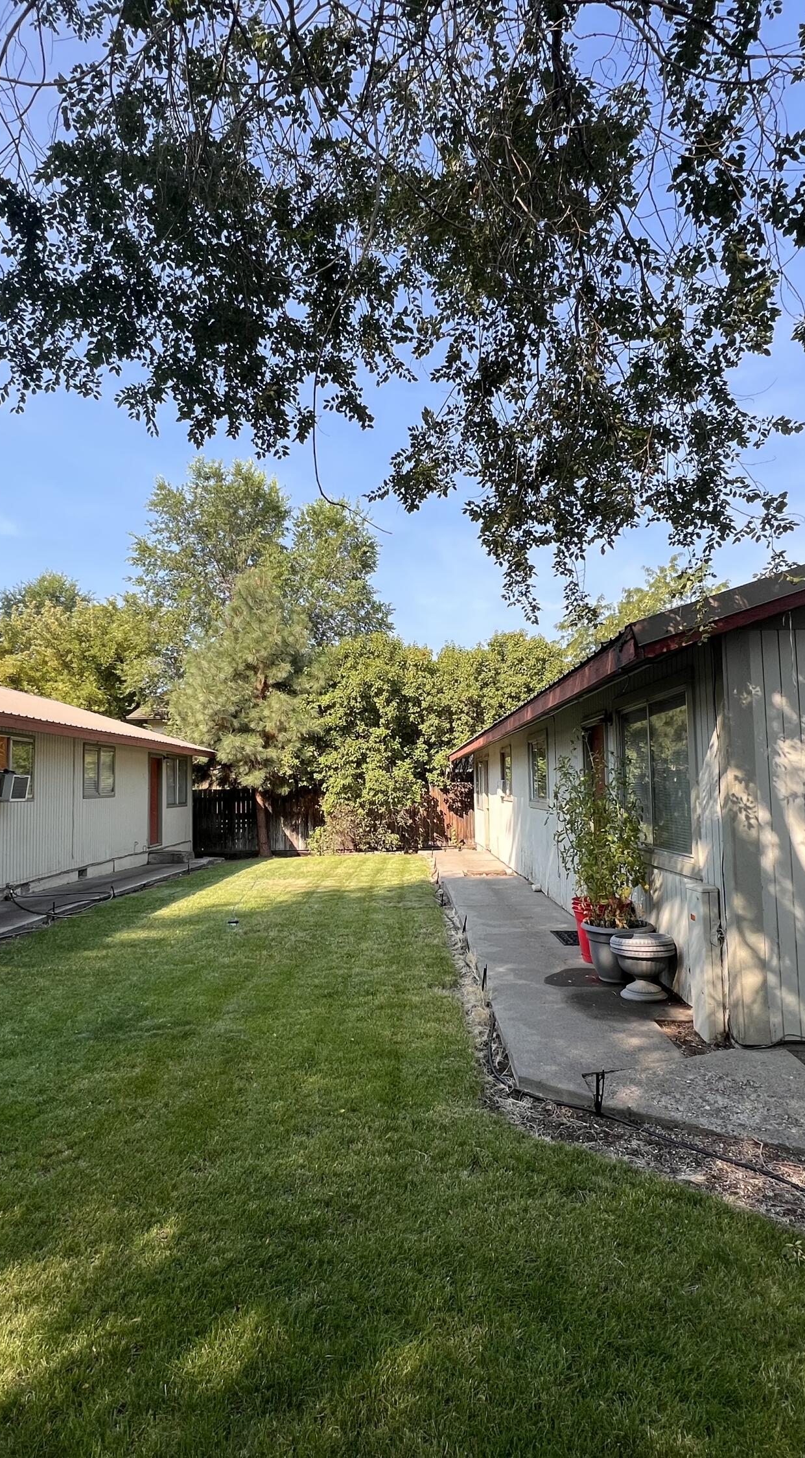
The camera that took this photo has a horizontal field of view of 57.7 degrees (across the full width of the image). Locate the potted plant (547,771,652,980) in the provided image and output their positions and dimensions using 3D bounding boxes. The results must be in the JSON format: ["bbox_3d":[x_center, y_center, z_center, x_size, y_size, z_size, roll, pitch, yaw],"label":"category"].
[{"bbox_3d":[1.587,1.118,5.780,0.830,1.740,0.820,0,-5,0],"label":"potted plant"}]

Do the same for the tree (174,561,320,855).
[{"bbox_3d":[-4.261,-0.511,19.601,4.000,7.910,3.900,0,-5,0],"label":"tree"}]

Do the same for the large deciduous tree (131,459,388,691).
[{"bbox_3d":[-5.443,-3.116,27.832,9.780,14.800,8.500,0,-5,0],"label":"large deciduous tree"}]

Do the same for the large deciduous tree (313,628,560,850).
[{"bbox_3d":[1.066,0.292,21.343,7.680,6.580,5.200,0,-5,0],"label":"large deciduous tree"}]

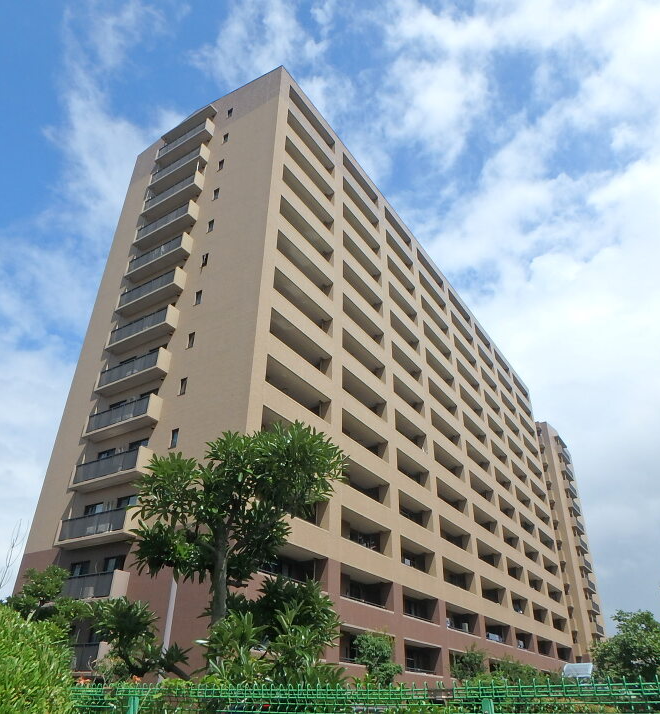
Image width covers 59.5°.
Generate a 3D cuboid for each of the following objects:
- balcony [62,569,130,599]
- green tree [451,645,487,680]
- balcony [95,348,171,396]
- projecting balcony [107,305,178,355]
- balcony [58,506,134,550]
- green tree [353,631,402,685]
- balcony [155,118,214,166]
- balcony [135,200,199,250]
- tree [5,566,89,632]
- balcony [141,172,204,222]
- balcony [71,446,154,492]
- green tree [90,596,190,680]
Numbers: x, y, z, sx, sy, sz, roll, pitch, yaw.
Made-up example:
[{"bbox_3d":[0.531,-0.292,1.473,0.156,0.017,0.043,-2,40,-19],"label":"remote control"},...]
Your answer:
[{"bbox_3d":[-11.346,10.856,26.584,5.079,1.301,0.939,-18,-37,28],"label":"balcony"},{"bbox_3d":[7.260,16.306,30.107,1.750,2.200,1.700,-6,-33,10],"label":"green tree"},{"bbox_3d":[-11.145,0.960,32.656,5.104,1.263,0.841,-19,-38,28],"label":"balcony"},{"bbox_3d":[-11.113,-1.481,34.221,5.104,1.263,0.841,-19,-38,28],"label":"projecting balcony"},{"bbox_3d":[-11.307,8.307,28.195,5.079,1.301,0.939,-18,-37,28],"label":"balcony"},{"bbox_3d":[1.947,13.004,23.398,2.100,3.480,2.100,-2,-32,4],"label":"green tree"},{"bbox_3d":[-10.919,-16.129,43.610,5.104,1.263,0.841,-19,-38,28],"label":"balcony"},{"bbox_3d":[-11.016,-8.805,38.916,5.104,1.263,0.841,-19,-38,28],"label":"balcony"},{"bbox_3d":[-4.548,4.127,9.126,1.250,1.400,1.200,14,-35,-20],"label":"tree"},{"bbox_3d":[-11.006,-11.300,40.594,5.079,1.301,0.939,-18,-37,28],"label":"balcony"},{"bbox_3d":[-11.269,5.856,29.745,5.079,1.301,0.939,-18,-37,28],"label":"balcony"},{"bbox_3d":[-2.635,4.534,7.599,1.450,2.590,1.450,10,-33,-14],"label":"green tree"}]

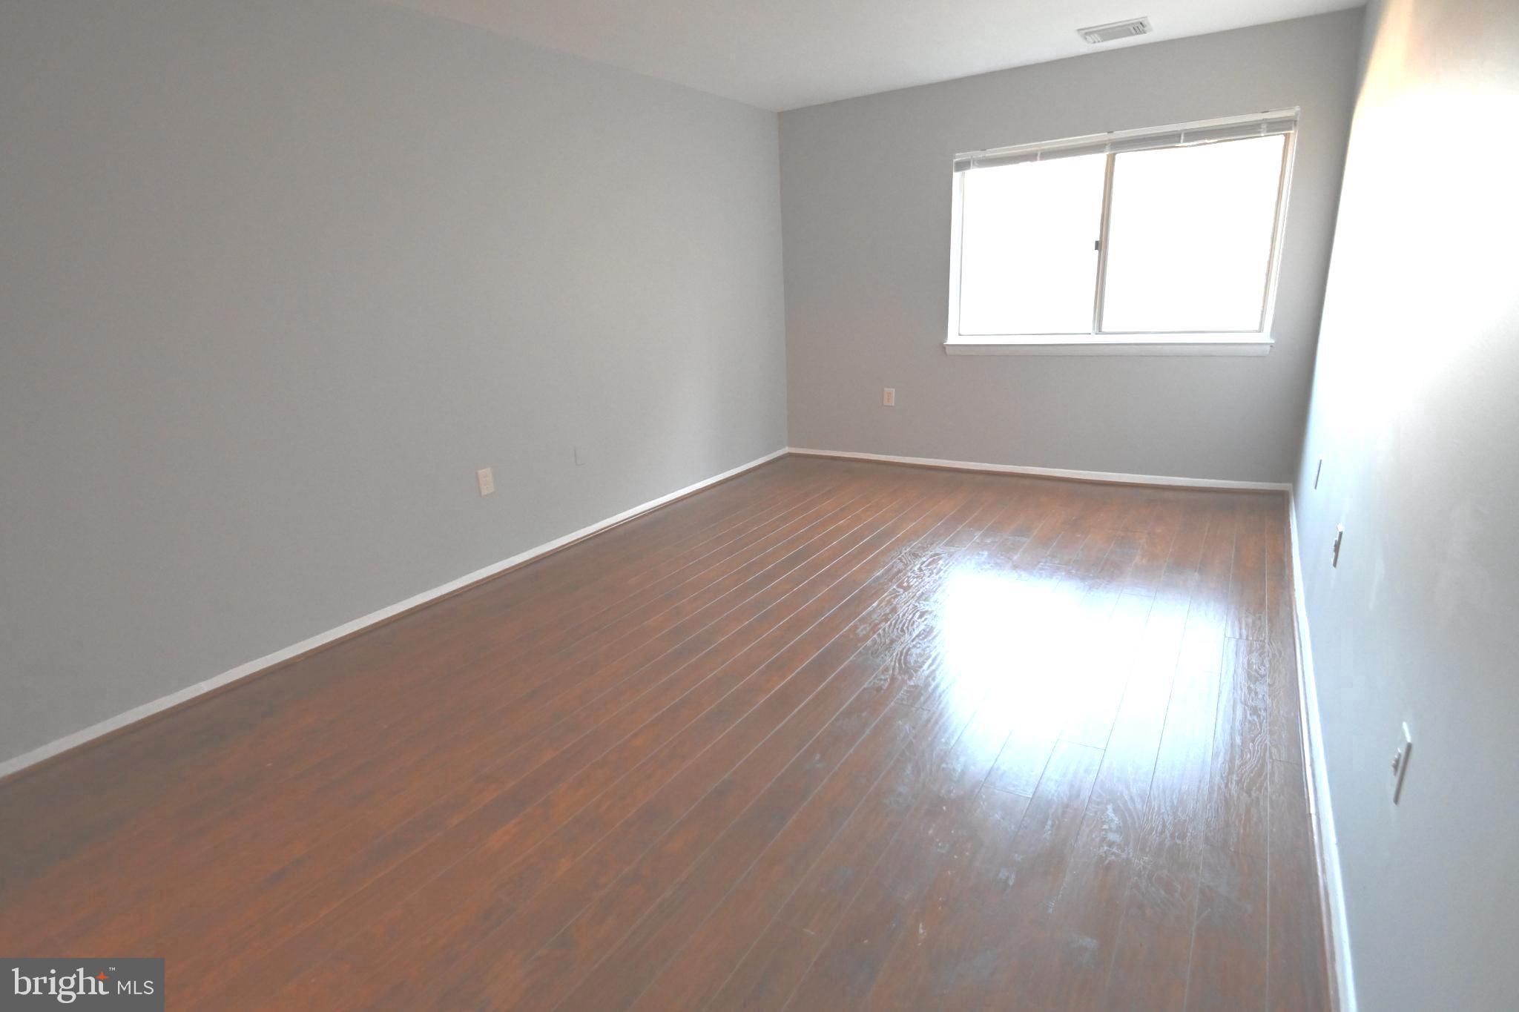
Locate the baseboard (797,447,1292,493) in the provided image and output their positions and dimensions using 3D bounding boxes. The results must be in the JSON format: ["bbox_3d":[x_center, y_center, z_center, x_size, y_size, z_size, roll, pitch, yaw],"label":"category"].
[{"bbox_3d":[1.619,-0.265,4.876,3.249,0.058,0.015,7,20,30],"label":"baseboard"}]

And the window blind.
[{"bbox_3d":[1.956,-2.038,4.037,1.743,0.100,0.045,7,20,30],"label":"window blind"}]

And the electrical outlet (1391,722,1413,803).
[{"bbox_3d":[1.050,0.421,1.185,0.016,0.114,0.072,8,20,32],"label":"electrical outlet"}]

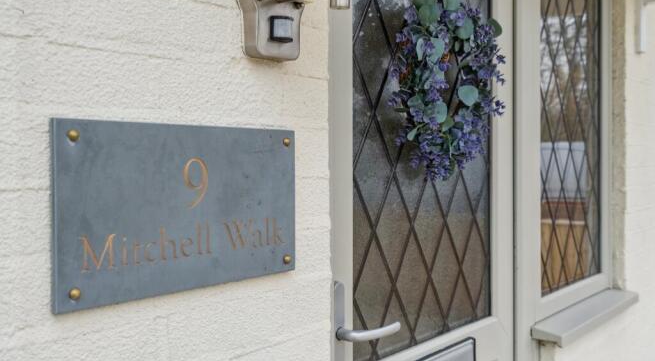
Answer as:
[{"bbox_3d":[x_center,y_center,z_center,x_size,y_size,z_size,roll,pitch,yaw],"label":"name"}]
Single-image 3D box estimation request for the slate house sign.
[{"bbox_3d":[-0.167,0.033,0.786,0.013,0.200,0.350,1,2,41],"label":"slate house sign"}]

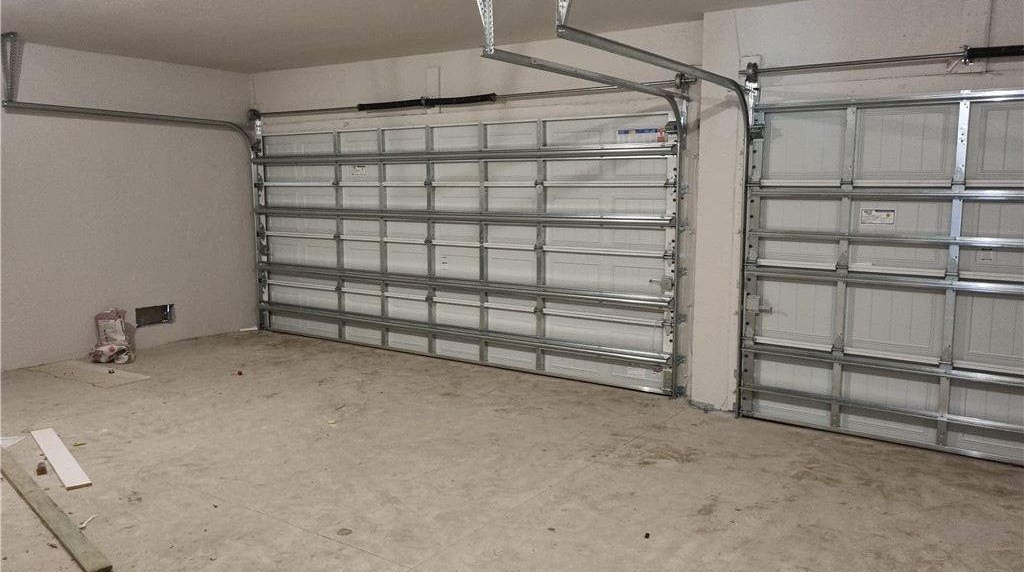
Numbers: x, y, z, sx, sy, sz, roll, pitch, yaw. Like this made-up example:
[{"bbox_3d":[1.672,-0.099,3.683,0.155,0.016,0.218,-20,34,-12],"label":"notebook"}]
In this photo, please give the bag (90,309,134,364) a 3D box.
[{"bbox_3d":[-3.682,0.460,7.063,0.340,0.450,0.330,-4,8,-31],"label":"bag"}]

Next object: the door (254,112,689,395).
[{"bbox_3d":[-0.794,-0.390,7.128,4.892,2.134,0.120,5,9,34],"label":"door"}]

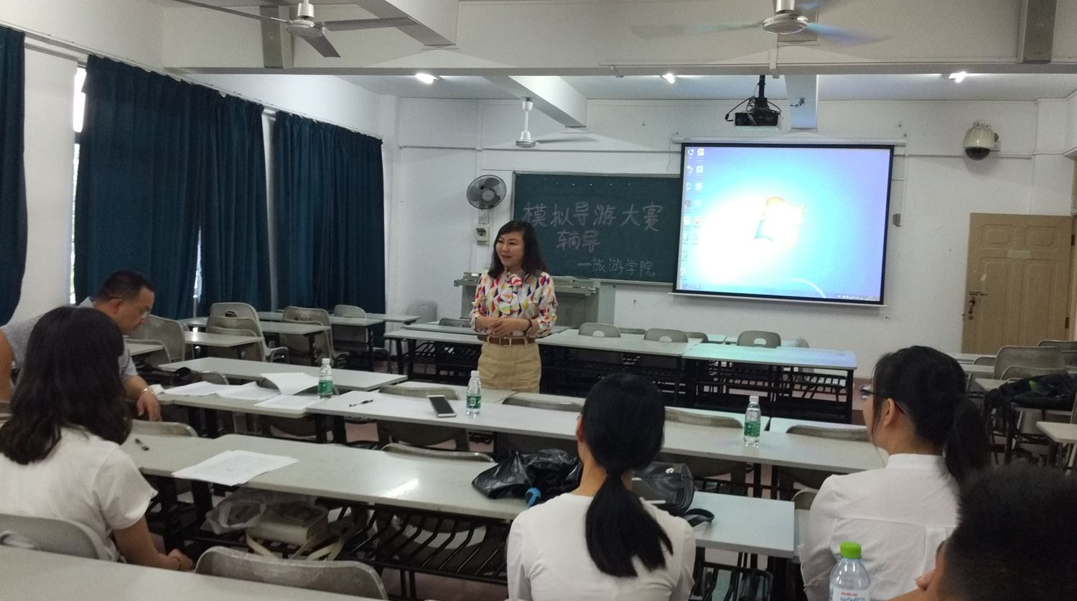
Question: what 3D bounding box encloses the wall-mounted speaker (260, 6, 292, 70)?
[{"bbox_3d":[-1.746,-1.737,6.216,0.150,0.410,0.150,4,4,14],"label":"wall-mounted speaker"}]

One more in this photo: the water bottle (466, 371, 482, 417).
[{"bbox_3d":[-0.273,0.398,3.986,0.061,0.187,0.061,3,4,0],"label":"water bottle"}]

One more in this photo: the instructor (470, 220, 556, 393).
[{"bbox_3d":[-0.142,0.360,4.965,0.470,1.567,0.330,3,4,0],"label":"instructor"}]

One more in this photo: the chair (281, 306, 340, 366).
[{"bbox_3d":[-1.654,0.444,7.153,0.430,0.800,0.500,3,4,15],"label":"chair"}]

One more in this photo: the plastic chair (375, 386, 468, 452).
[{"bbox_3d":[-0.488,0.772,4.468,0.450,0.785,0.500,4,4,15],"label":"plastic chair"}]

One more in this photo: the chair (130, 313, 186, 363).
[{"bbox_3d":[-2.185,0.477,5.695,0.450,0.790,0.490,4,4,21],"label":"chair"}]

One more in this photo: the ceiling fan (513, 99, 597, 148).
[{"bbox_3d":[-0.103,-1.526,8.033,1.350,0.430,1.350,3,4,15],"label":"ceiling fan"}]

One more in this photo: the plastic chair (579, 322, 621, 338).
[{"bbox_3d":[0.533,0.591,7.586,0.430,0.800,0.500,3,4,15],"label":"plastic chair"}]

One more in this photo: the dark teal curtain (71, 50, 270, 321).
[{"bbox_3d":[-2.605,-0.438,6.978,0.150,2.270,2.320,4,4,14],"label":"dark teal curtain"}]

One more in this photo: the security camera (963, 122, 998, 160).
[{"bbox_3d":[4.279,-1.536,9.062,0.300,0.372,0.400,4,4,15],"label":"security camera"}]

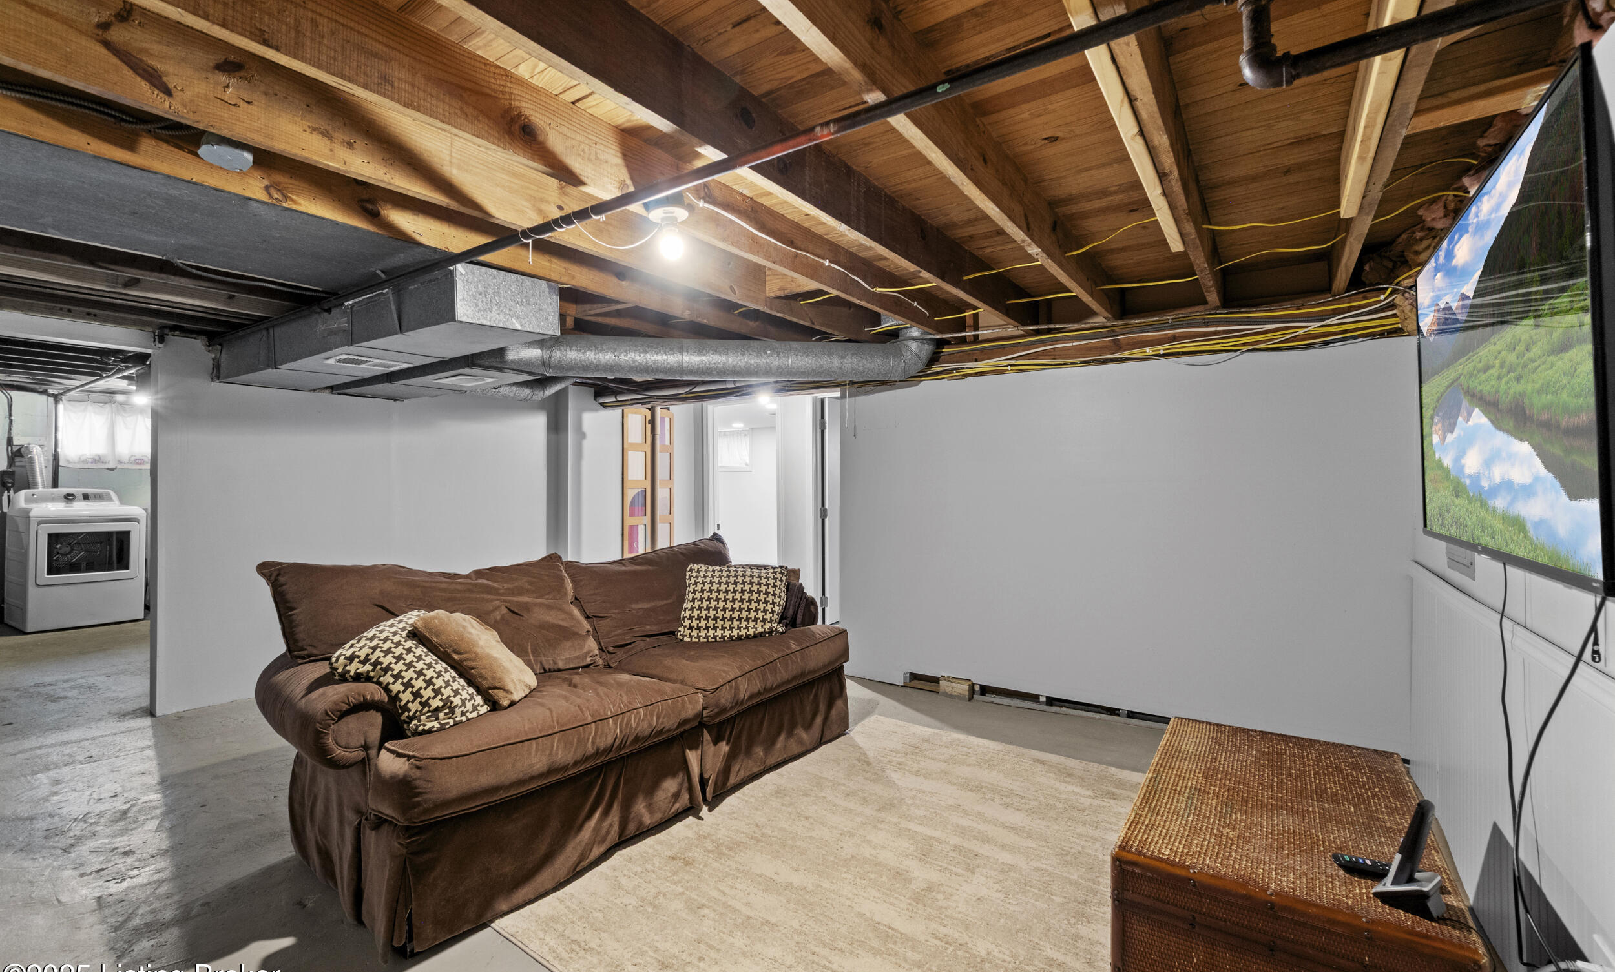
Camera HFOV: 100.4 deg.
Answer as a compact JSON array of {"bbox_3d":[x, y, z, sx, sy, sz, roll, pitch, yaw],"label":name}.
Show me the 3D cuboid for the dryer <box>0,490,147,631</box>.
[{"bbox_3d":[-6.403,0.618,5.894,0.740,1.130,0.686,0,0,31],"label":"dryer"}]

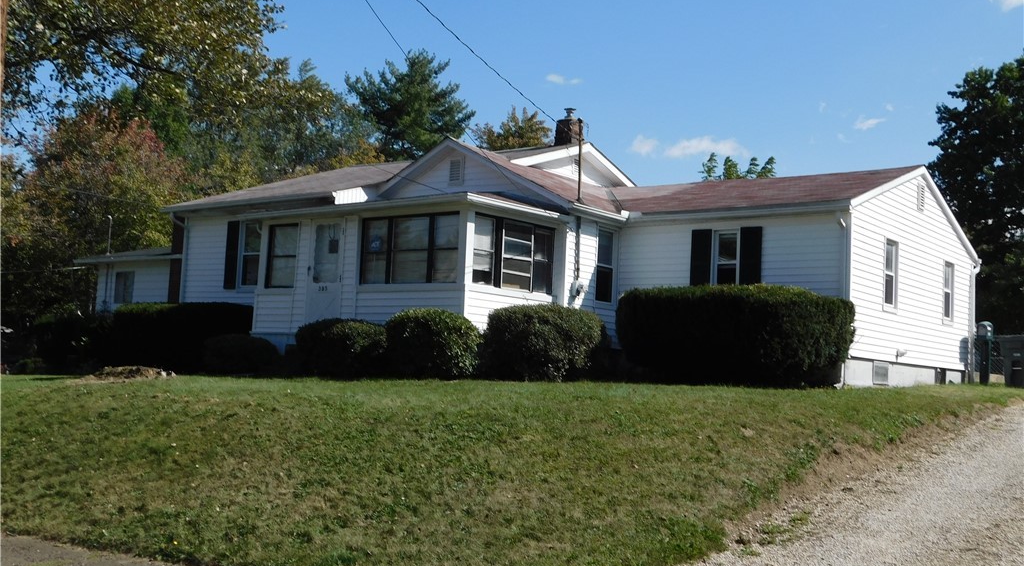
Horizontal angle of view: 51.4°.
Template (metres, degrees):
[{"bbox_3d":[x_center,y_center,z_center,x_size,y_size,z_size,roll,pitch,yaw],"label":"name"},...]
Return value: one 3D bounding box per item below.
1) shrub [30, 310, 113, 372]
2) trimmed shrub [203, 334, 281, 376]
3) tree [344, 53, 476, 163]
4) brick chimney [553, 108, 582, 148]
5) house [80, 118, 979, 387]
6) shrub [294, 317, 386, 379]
[{"bbox_3d":[-10.848,1.450,26.166,1.750,1.581,1.600,-1,-7,38],"label":"shrub"},{"bbox_3d":[-5.003,1.332,19.694,1.300,0.787,1.250,-1,-7,38],"label":"trimmed shrub"},{"bbox_3d":[-5.118,-3.411,49.317,7.800,15.182,7.800,-1,-7,38],"label":"tree"},{"bbox_3d":[1.311,-3.640,25.083,0.480,0.989,0.470,-1,-7,38],"label":"brick chimney"},{"bbox_3d":[-0.841,-0.520,25.541,19.900,5.750,13.000,-1,-7,38],"label":"house"},{"bbox_3d":[-2.890,1.104,17.942,1.500,1.034,1.400,3,-5,0],"label":"shrub"}]

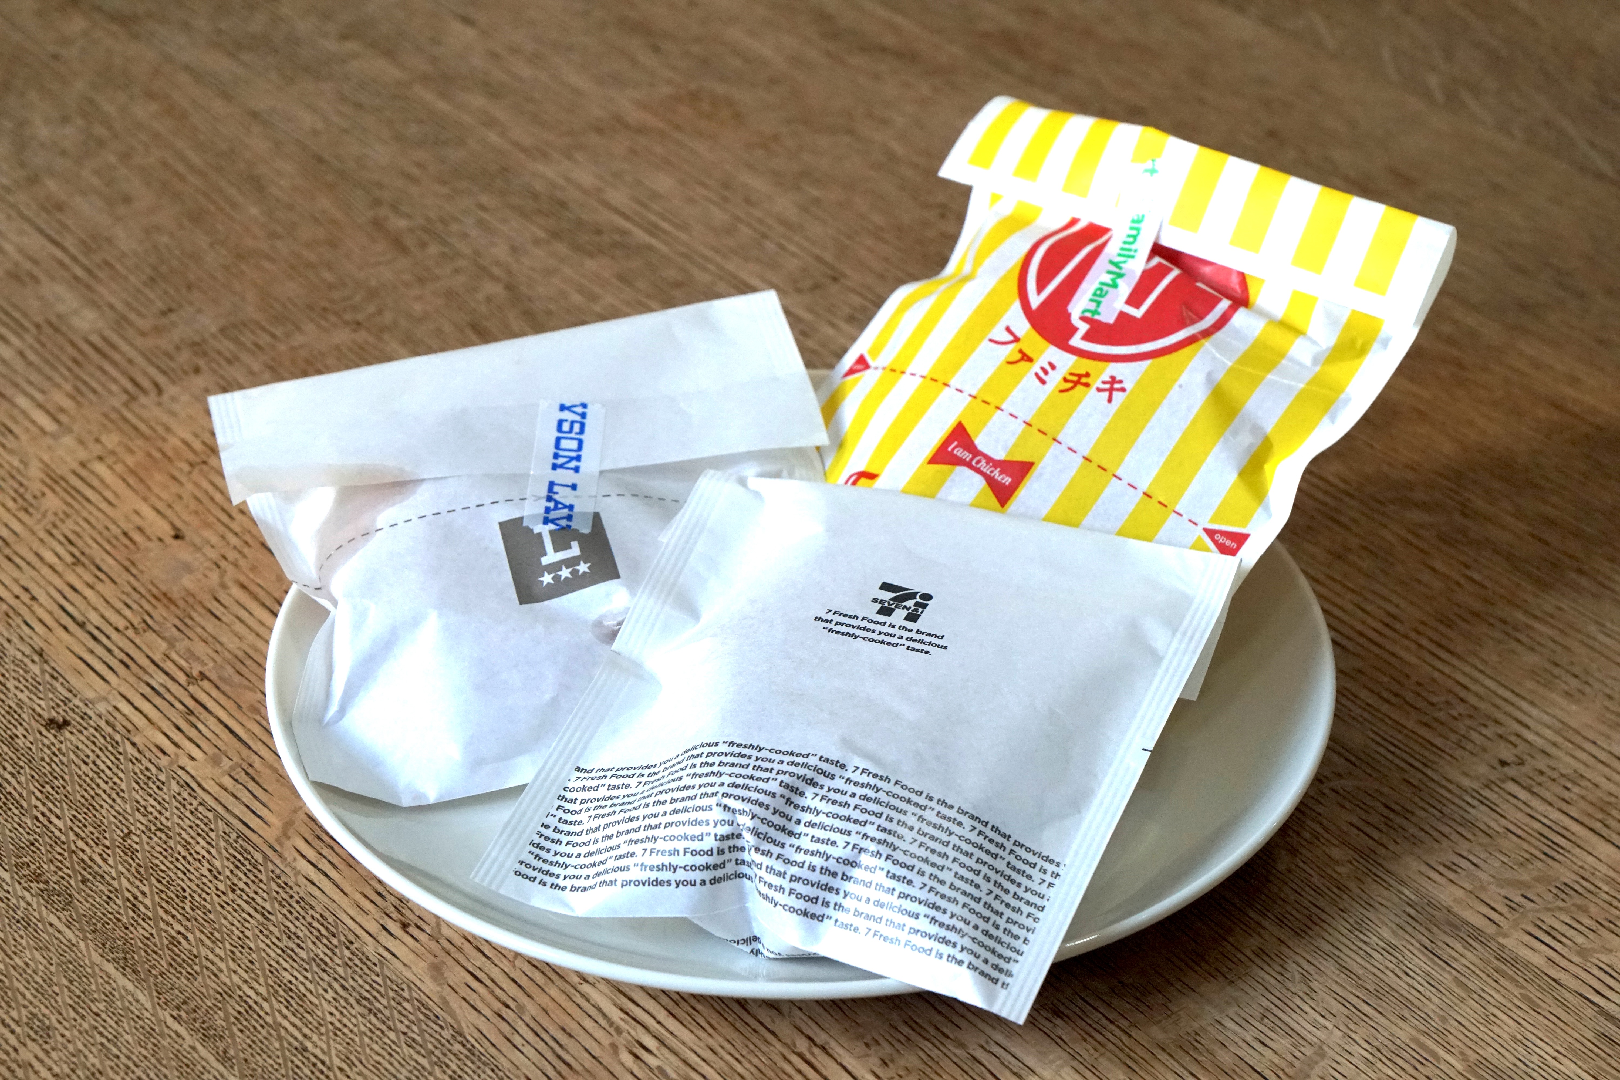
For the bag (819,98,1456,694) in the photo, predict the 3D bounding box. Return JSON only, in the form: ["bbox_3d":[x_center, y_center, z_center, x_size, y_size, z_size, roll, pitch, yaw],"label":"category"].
[{"bbox_3d":[0.068,-0.042,0.932,0.136,0.045,0.148,19,63,26],"label":"bag"}]

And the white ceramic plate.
[{"bbox_3d":[-0.002,0.036,0.880,0.252,0.027,0.252,0,34,0],"label":"white ceramic plate"}]

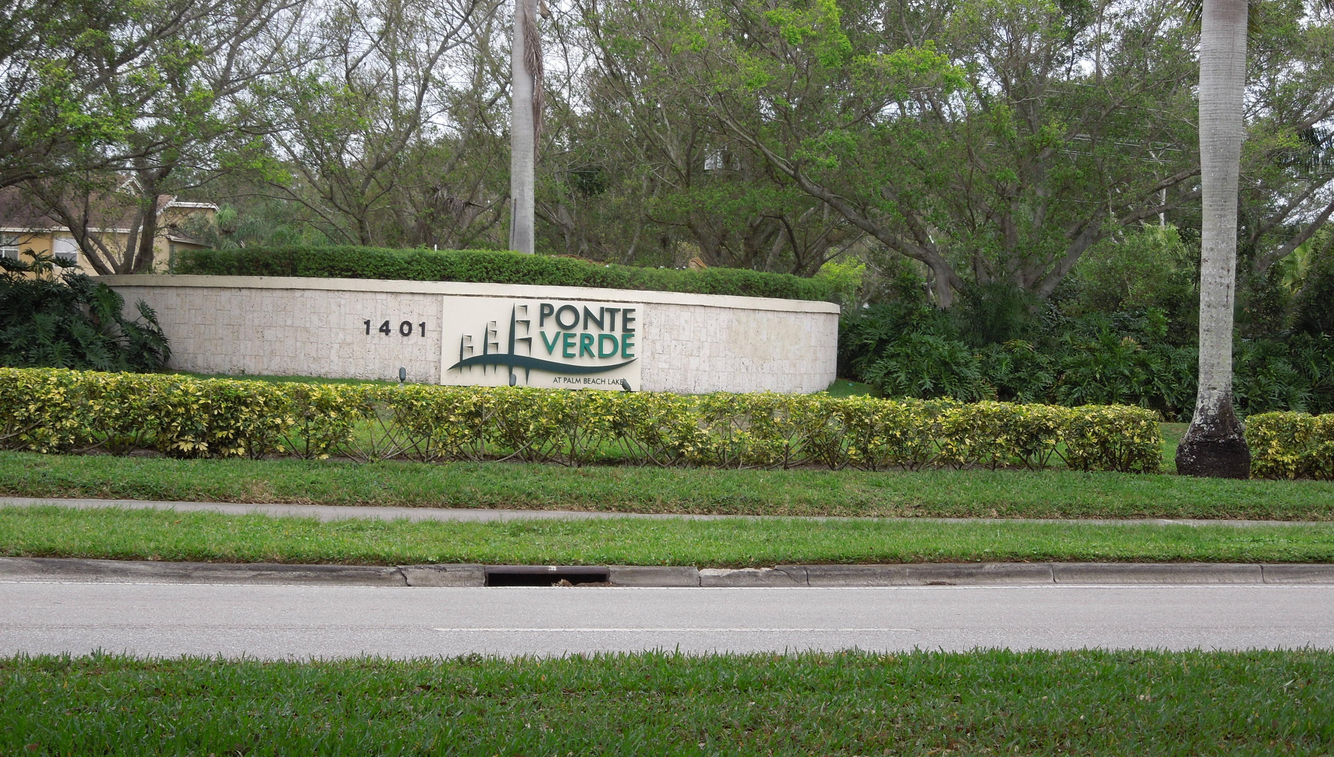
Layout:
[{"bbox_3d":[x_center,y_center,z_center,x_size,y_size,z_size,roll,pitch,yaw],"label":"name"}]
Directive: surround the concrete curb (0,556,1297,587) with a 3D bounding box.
[{"bbox_3d":[0.000,1.520,20.650,10.350,0.180,0.320,0,0,1],"label":"concrete curb"}]

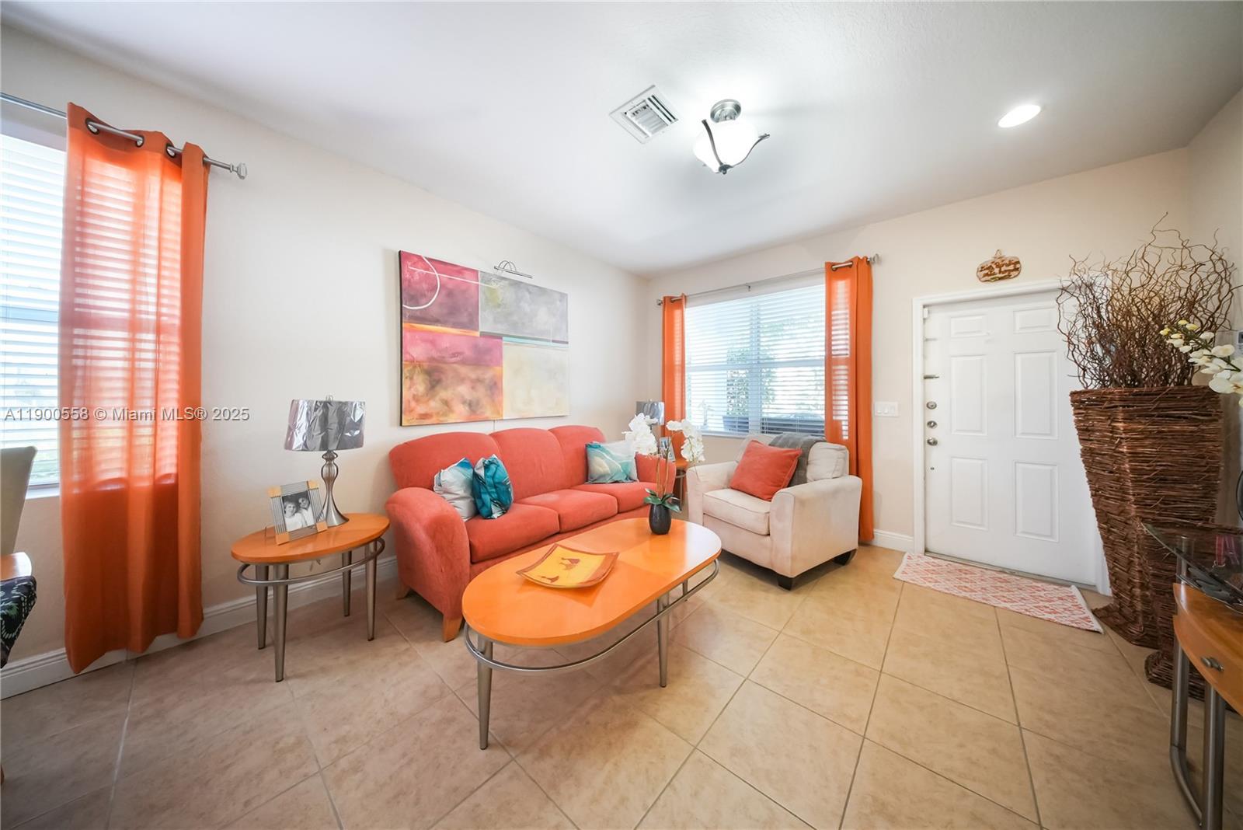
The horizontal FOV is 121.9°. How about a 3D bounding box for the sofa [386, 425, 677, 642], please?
[{"bbox_3d":[-0.564,0.667,2.855,0.950,1.000,2.180,1,2,41],"label":"sofa"}]

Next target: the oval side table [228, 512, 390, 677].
[{"bbox_3d":[-1.622,0.925,1.846,0.610,0.585,0.630,1,2,41],"label":"oval side table"}]

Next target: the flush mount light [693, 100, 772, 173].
[{"bbox_3d":[0.590,-1.536,1.935,0.400,0.340,0.400,0,1,0],"label":"flush mount light"}]

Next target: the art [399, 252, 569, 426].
[{"bbox_3d":[-1.113,-0.569,3.137,0.040,1.300,1.541,1,2,45],"label":"art"}]

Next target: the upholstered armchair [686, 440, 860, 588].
[{"bbox_3d":[1.298,0.690,2.983,0.975,0.945,0.971,-1,1,-37],"label":"upholstered armchair"}]

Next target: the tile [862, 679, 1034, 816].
[{"bbox_3d":[1.285,1.267,1.377,0.457,0.010,0.457,1,2,41],"label":"tile"}]

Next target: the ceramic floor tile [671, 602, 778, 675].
[{"bbox_3d":[0.580,1.231,1.948,0.456,0.011,0.447,1,2,41],"label":"ceramic floor tile"}]

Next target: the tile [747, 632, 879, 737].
[{"bbox_3d":[0.939,1.250,1.672,0.456,0.011,0.447,1,2,41],"label":"tile"}]

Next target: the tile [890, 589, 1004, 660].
[{"bbox_3d":[1.906,1.236,2.027,0.457,0.010,0.457,1,2,41],"label":"tile"}]

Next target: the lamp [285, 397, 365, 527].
[{"bbox_3d":[-1.675,0.254,2.003,0.355,0.710,0.355,1,2,41],"label":"lamp"}]

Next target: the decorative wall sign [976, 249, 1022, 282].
[{"bbox_3d":[2.946,-1.164,2.696,0.250,0.250,0.015,1,2,41],"label":"decorative wall sign"}]

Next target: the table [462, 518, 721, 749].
[{"bbox_3d":[-0.063,0.993,1.801,0.756,0.504,1.380,1,2,45],"label":"table"}]

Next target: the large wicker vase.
[{"bbox_3d":[2.967,0.558,1.962,0.370,1.375,0.340,1,1,25],"label":"large wicker vase"}]

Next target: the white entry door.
[{"bbox_3d":[2.990,0.129,2.716,0.910,2.060,0.050,1,2,41],"label":"white entry door"}]

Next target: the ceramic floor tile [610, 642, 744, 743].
[{"bbox_3d":[0.255,1.250,1.613,0.457,0.010,0.457,1,2,41],"label":"ceramic floor tile"}]

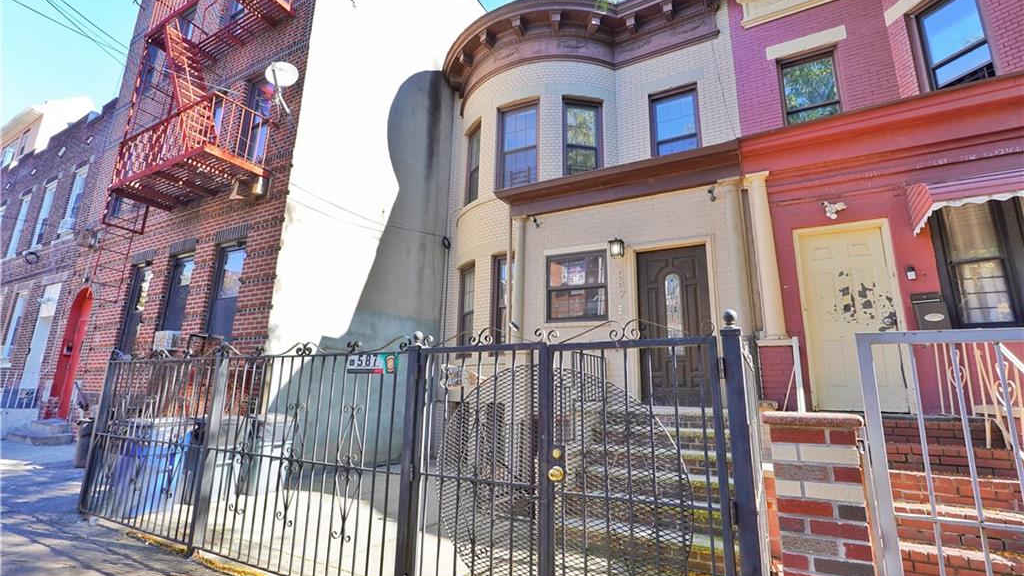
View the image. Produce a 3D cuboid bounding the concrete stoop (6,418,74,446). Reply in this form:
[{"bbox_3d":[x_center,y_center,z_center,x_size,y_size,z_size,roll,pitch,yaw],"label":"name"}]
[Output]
[{"bbox_3d":[-8.922,2.712,8.623,1.360,0.380,0.560,-6,-15,28],"label":"concrete stoop"}]

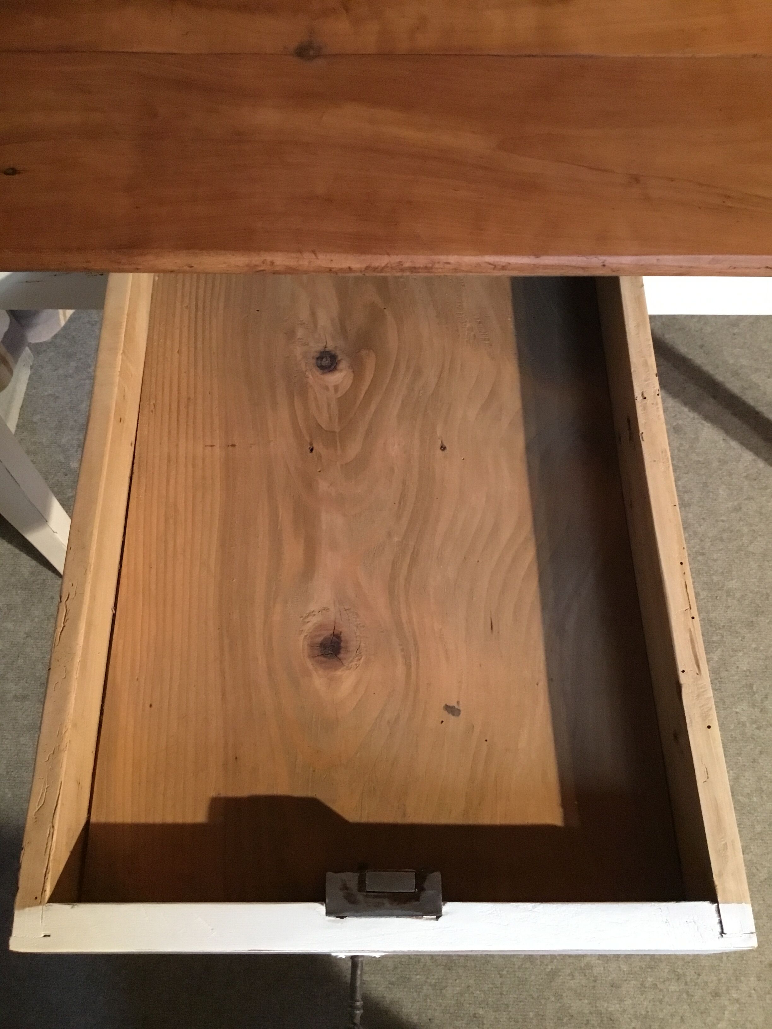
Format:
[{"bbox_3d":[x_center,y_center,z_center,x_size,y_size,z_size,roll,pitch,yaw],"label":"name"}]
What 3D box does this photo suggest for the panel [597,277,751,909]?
[{"bbox_3d":[0.195,0.010,0.670,0.018,0.074,0.520,-1,64,0],"label":"panel"}]

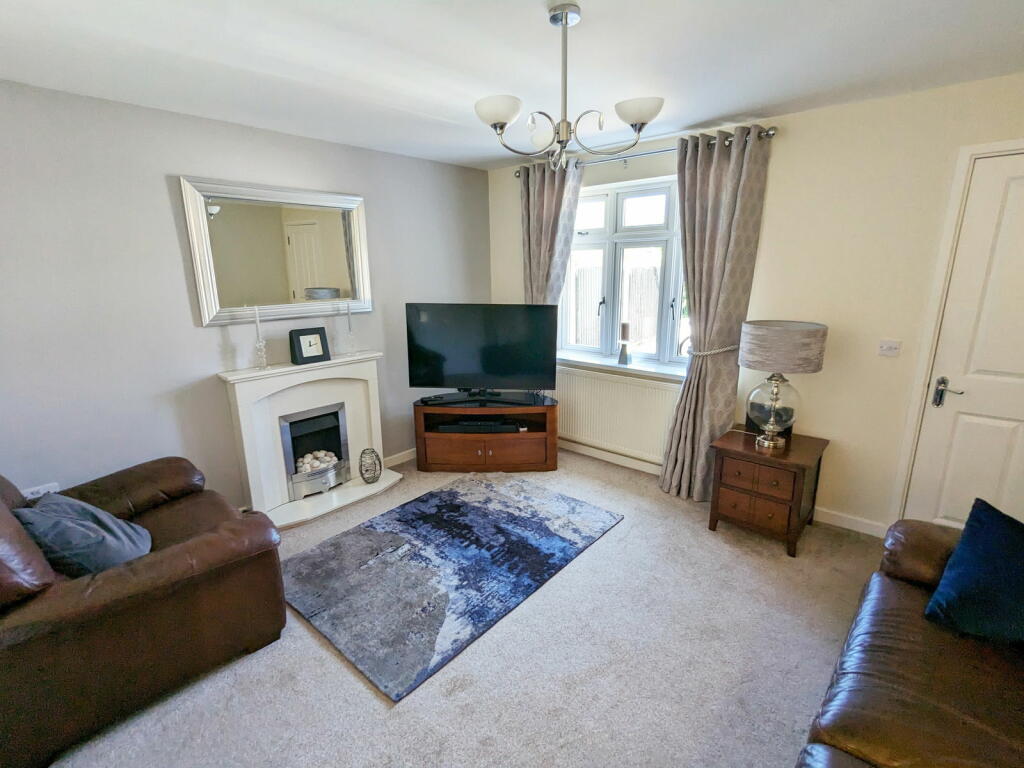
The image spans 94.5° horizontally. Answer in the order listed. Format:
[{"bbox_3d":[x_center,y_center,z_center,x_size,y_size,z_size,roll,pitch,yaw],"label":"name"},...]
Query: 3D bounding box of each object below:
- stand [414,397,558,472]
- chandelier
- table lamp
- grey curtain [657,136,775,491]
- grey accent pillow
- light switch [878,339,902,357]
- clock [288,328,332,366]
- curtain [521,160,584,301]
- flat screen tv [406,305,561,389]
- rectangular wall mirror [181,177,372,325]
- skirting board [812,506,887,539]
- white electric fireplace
[{"bbox_3d":[-0.193,0.370,3.749,1.090,0.535,0.440,0,14,3],"label":"stand"},{"bbox_3d":[0.167,-0.952,1.565,0.580,0.460,0.540,-2,14,-3],"label":"chandelier"},{"bbox_3d":[1.464,0.022,2.600,0.400,0.680,0.400,11,19,39],"label":"table lamp"},{"bbox_3d":[1.199,-0.345,2.965,0.530,2.250,0.180,11,19,39],"label":"grey curtain"},{"bbox_3d":[-1.675,0.576,1.855,0.420,0.400,0.140,21,70,42],"label":"grey accent pillow"},{"bbox_3d":[2.010,-0.190,2.514,0.088,0.084,0.011,11,19,39],"label":"light switch"},{"bbox_3d":[-1.282,-0.246,3.025,0.205,0.215,0.085,-13,19,-39],"label":"clock"},{"bbox_3d":[0.299,-0.555,3.810,0.580,2.285,0.180,11,19,39],"label":"curtain"},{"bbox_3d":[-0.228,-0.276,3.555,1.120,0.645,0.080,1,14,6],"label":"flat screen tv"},{"bbox_3d":[-1.345,-0.788,2.909,0.050,0.760,1.065,11,19,39],"label":"rectangular wall mirror"},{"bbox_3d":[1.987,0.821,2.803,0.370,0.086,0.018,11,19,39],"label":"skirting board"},{"bbox_3d":[-1.247,0.333,3.109,0.310,0.955,1.050,11,19,39],"label":"white electric fireplace"}]

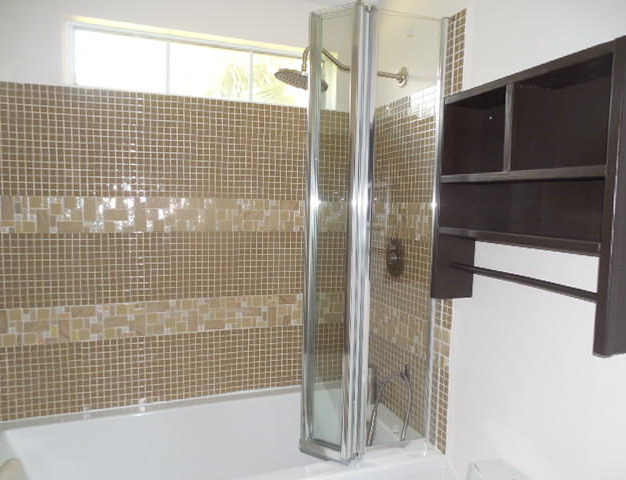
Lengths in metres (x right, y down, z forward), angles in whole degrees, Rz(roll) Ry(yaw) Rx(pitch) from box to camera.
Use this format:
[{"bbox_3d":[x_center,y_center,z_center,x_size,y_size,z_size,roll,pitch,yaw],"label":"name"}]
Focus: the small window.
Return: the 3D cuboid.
[{"bbox_3d":[-0.466,-0.748,2.072,1.131,0.266,0.100,-1,5,-20],"label":"small window"}]

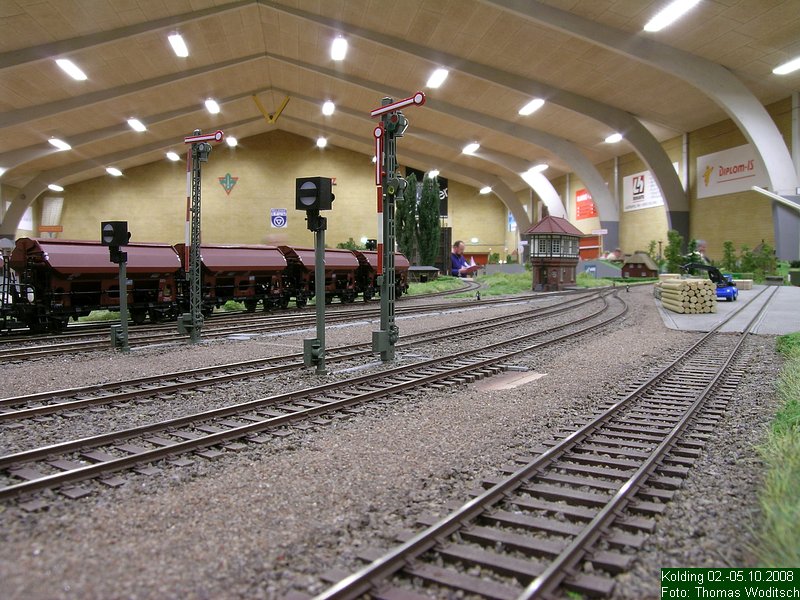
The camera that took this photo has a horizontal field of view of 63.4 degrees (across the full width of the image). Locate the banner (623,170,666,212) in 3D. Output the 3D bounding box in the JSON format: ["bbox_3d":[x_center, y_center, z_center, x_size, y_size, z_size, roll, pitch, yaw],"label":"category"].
[{"bbox_3d":[8.218,-3.652,21.384,0.030,1.246,3.459,-1,3,-9],"label":"banner"}]

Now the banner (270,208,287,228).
[{"bbox_3d":[-6.461,-4.365,34.682,0.849,1.042,0.030,-1,3,-9],"label":"banner"}]

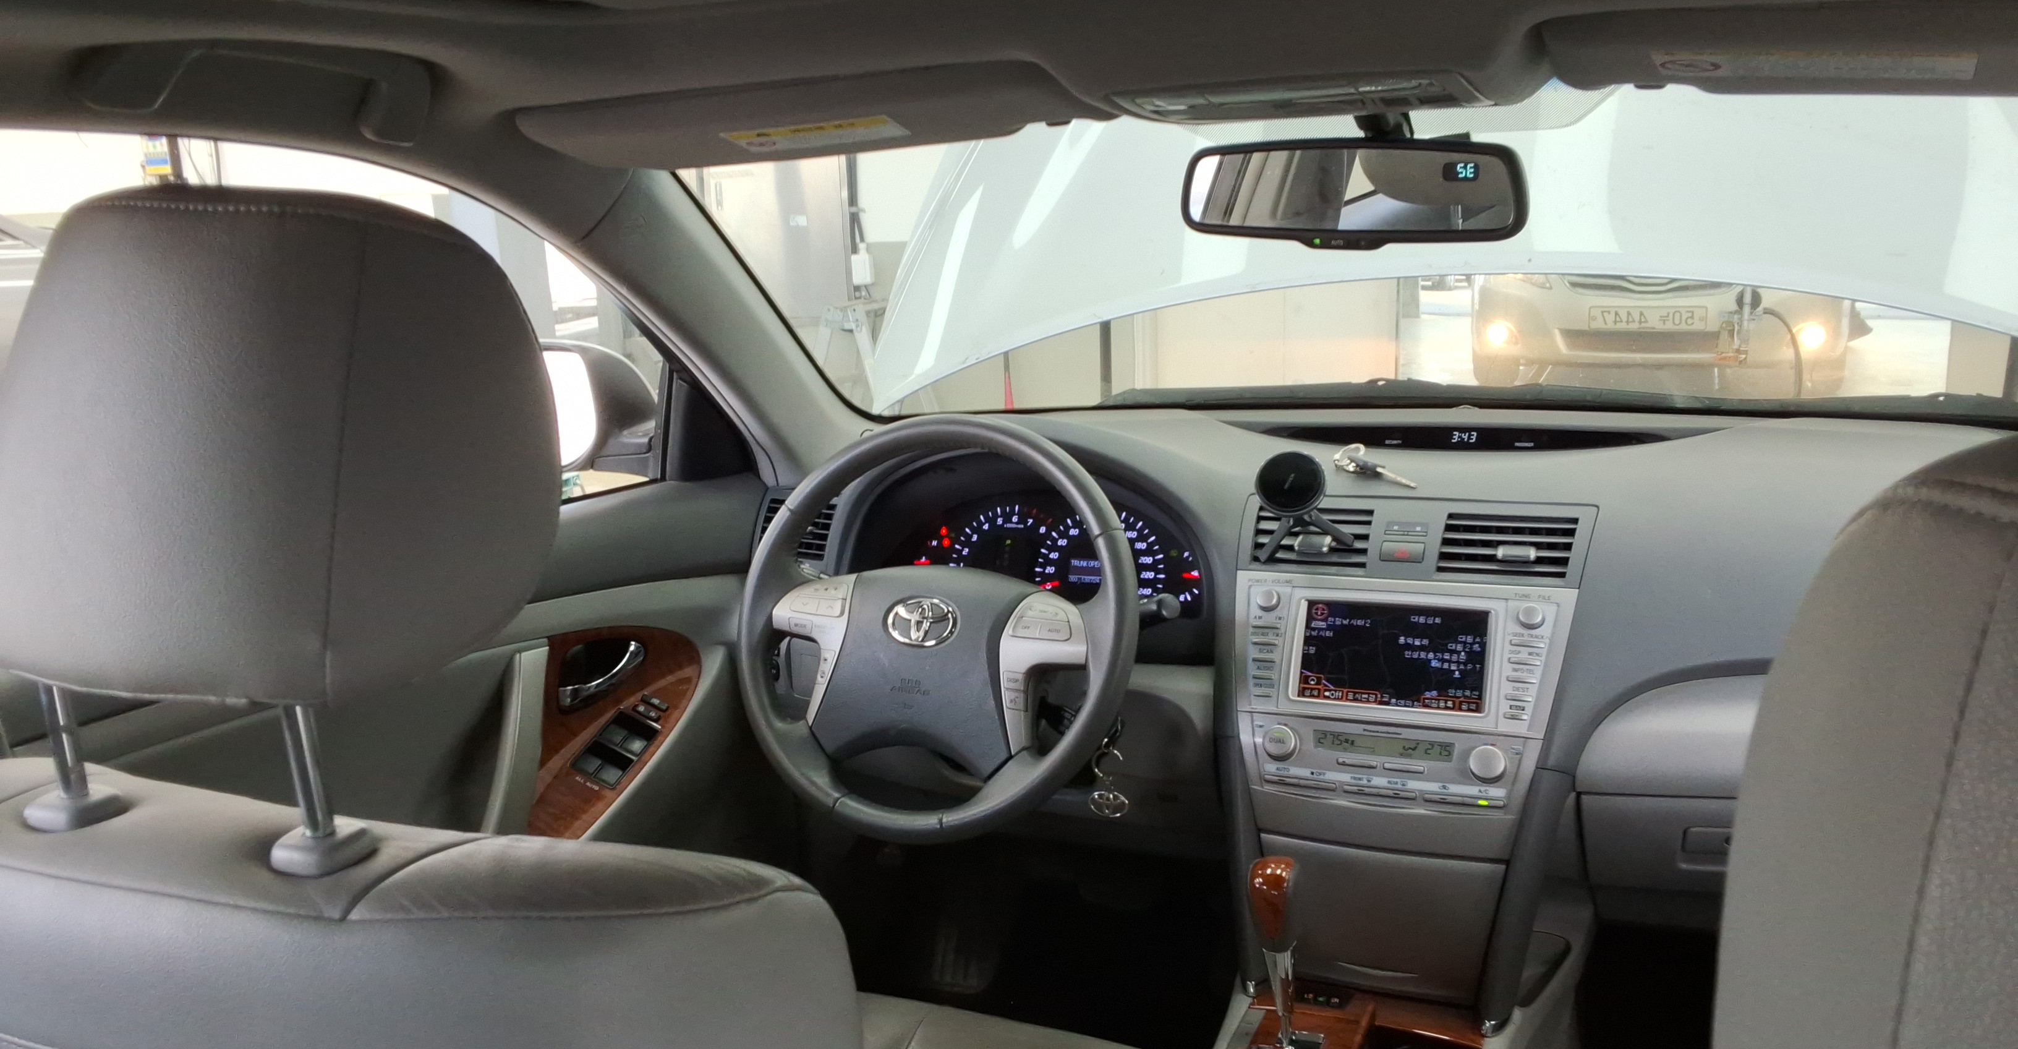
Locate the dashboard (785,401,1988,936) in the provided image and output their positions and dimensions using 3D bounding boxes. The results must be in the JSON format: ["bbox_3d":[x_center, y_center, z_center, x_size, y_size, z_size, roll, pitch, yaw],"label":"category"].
[{"bbox_3d":[0.404,0.103,1.595,1.410,0.400,0.480,3,13,21],"label":"dashboard"}]

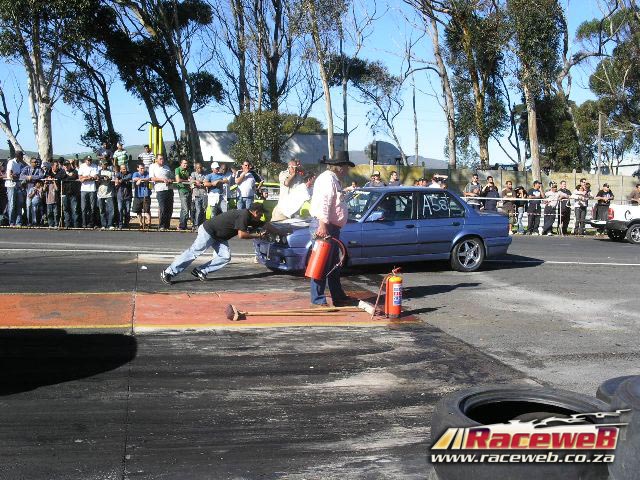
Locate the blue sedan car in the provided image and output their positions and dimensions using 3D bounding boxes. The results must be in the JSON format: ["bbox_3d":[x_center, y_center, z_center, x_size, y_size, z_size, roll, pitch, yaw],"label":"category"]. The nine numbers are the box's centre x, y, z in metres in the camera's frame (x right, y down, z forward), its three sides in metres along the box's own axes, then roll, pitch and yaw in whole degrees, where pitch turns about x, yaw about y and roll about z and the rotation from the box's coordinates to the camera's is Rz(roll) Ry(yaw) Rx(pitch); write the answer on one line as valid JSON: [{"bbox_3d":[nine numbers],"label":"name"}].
[{"bbox_3d":[1.094,-0.192,11.913,4.330,1.360,1.650,-1,6,-25],"label":"blue sedan car"}]

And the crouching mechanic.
[{"bbox_3d":[-1.600,0.013,10.558,1.520,1.130,0.550,-1,6,-23],"label":"crouching mechanic"}]

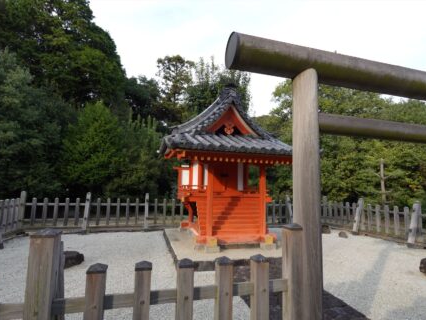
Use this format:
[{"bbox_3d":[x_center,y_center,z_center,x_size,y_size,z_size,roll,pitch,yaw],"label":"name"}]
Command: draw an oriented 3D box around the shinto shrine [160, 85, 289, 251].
[{"bbox_3d":[0.294,0.138,5.590,2.860,3.380,2.680,2,-5,-16],"label":"shinto shrine"}]

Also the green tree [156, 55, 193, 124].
[{"bbox_3d":[-3.699,-3.409,21.955,3.600,12.823,3.600,2,-5,-16],"label":"green tree"}]

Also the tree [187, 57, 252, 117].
[{"bbox_3d":[0.398,-3.027,20.493,5.600,11.928,5.600,2,-5,-16],"label":"tree"}]

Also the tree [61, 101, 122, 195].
[{"bbox_3d":[-5.502,-0.209,10.593,2.700,4.864,2.700,2,-5,-16],"label":"tree"}]

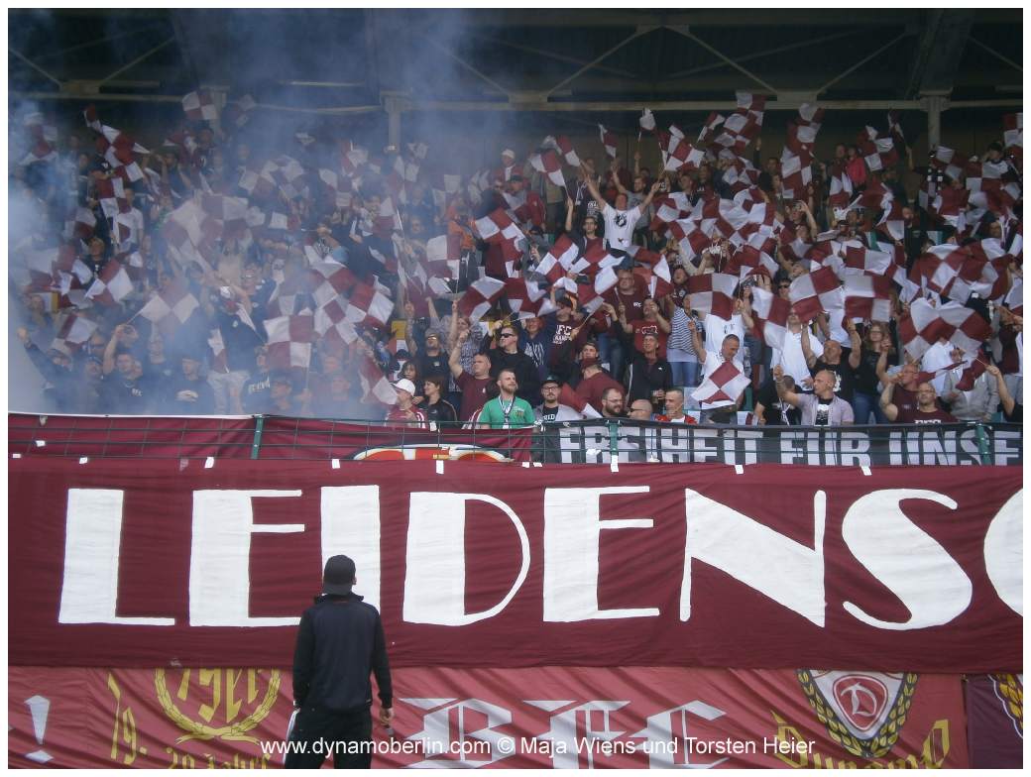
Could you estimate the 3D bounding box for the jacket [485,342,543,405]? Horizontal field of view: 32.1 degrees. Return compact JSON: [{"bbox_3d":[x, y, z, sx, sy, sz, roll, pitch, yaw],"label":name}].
[{"bbox_3d":[-0.035,-0.126,18.250,0.580,0.720,0.330,-1,-6,12],"label":"jacket"}]

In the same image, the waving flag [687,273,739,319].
[{"bbox_3d":[1.967,-0.922,17.900,0.520,0.480,0.140,0,-5,0],"label":"waving flag"}]

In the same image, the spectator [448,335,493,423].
[{"bbox_3d":[-0.393,0.469,17.016,0.580,1.920,0.360,-1,-5,15],"label":"spectator"}]

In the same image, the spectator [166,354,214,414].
[{"bbox_3d":[-3.120,0.550,17.023,0.530,1.760,0.360,0,-5,5],"label":"spectator"}]

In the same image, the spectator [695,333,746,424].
[{"bbox_3d":[2.027,0.339,17.594,0.560,1.760,0.420,0,-7,6],"label":"spectator"}]

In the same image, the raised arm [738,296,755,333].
[{"bbox_3d":[2.327,-0.743,18.000,0.190,0.410,0.190,0,-5,0],"label":"raised arm"}]

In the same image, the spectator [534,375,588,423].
[{"bbox_3d":[0.418,0.770,16.603,0.520,1.800,0.360,0,-6,0],"label":"spectator"}]

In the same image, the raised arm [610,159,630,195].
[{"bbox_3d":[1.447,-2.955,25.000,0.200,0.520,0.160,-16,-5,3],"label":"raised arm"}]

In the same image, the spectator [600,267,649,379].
[{"bbox_3d":[1.140,-0.379,18.722,0.570,1.800,0.380,0,-5,5],"label":"spectator"}]

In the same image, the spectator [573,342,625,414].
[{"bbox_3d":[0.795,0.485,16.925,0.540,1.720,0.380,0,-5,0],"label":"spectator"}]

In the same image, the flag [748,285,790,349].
[{"bbox_3d":[2.646,-0.740,18.700,0.440,0.650,0.200,0,-6,0],"label":"flag"}]

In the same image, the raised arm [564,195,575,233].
[{"bbox_3d":[0.712,-2.306,23.600,0.130,0.500,0.140,3,-5,3],"label":"raised arm"}]

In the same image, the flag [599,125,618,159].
[{"bbox_3d":[1.221,-3.251,23.576,0.240,0.440,0.200,0,-6,0],"label":"flag"}]

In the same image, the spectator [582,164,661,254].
[{"bbox_3d":[1.362,-1.829,22.884,0.960,2.150,0.420,0,-6,0],"label":"spectator"}]

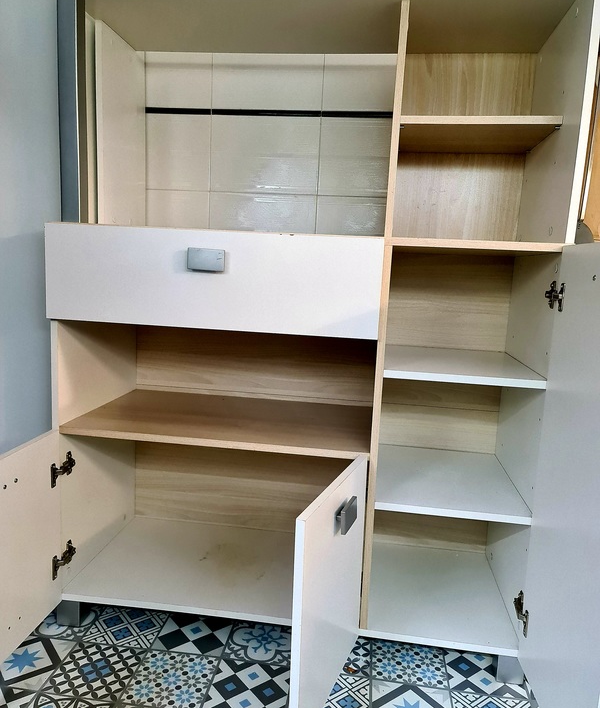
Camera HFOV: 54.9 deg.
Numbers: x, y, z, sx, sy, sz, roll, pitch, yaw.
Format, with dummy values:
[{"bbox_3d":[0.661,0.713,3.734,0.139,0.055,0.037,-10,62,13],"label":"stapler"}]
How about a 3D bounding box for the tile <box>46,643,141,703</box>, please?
[{"bbox_3d":[-0.521,0.821,1.494,0.199,0.010,0.199,4,8,7],"label":"tile"}]

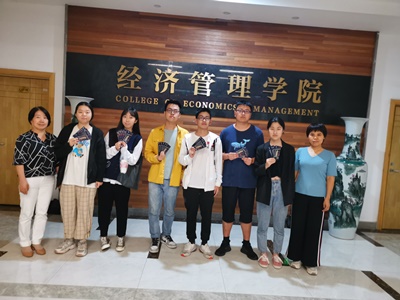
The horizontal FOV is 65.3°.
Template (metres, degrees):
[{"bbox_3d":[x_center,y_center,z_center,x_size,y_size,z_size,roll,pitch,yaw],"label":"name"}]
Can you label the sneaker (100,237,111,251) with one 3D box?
[{"bbox_3d":[-1.097,1.057,3.614,0.095,0.125,0.260,2,5,-19],"label":"sneaker"}]

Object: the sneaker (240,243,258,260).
[{"bbox_3d":[0.581,1.174,3.647,0.110,0.120,0.290,1,6,-31],"label":"sneaker"}]

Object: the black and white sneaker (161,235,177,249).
[{"bbox_3d":[-0.377,1.097,3.786,0.105,0.110,0.285,0,7,-43],"label":"black and white sneaker"}]

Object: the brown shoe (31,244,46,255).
[{"bbox_3d":[-1.728,1.051,3.357,0.235,0.080,0.088,9,7,42],"label":"brown shoe"}]

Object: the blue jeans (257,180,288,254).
[{"bbox_3d":[0.811,0.755,3.495,0.370,0.890,0.260,4,5,4],"label":"blue jeans"}]

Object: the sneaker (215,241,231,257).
[{"bbox_3d":[0.279,1.152,3.655,0.105,0.120,0.290,8,6,35],"label":"sneaker"}]

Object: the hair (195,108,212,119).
[{"bbox_3d":[0.038,-0.378,3.495,0.180,0.155,0.195,4,5,-1],"label":"hair"}]

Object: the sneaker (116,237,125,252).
[{"bbox_3d":[-0.919,1.069,3.627,0.095,0.125,0.260,3,5,-12],"label":"sneaker"}]

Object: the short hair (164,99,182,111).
[{"bbox_3d":[-0.315,-0.497,3.640,0.185,0.160,0.200,4,5,-3],"label":"short hair"}]

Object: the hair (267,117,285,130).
[{"bbox_3d":[0.822,-0.265,3.390,0.185,0.180,0.200,5,5,10],"label":"hair"}]

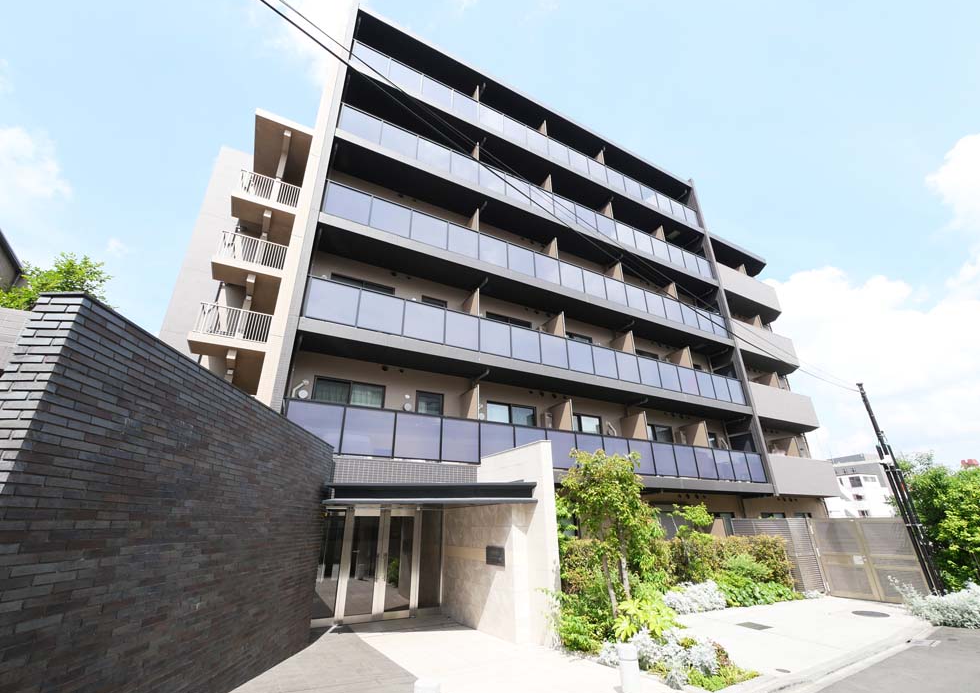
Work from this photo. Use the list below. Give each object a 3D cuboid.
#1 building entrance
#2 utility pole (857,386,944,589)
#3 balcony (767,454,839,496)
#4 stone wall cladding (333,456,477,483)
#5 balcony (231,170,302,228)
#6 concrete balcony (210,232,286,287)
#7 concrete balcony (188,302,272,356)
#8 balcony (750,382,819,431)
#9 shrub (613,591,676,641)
[{"bbox_3d":[-2.463,5.004,9.230,2.950,2.300,0.250,11,-26,-26],"label":"building entrance"},{"bbox_3d":[11.094,3.724,10.883,0.330,5.630,0.320,11,-26,-26],"label":"utility pole"},{"bbox_3d":[12.474,5.438,16.320,4.950,1.440,1.240,11,-26,-26],"label":"balcony"},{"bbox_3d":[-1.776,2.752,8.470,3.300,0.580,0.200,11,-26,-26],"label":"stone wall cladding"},{"bbox_3d":[-8.733,-5.664,15.624,2.120,1.300,1.200,11,-26,-26],"label":"balcony"},{"bbox_3d":[-8.700,-3.031,14.509,2.120,1.320,1.200,11,-26,-26],"label":"concrete balcony"},{"bbox_3d":[-8.666,-0.411,13.400,2.120,1.330,1.200,11,-26,-26],"label":"concrete balcony"},{"bbox_3d":[12.440,2.796,17.439,4.950,1.440,1.240,11,-26,-26],"label":"balcony"},{"bbox_3d":[2.803,4.887,7.265,0.850,0.800,0.800,11,-26,-26],"label":"shrub"}]

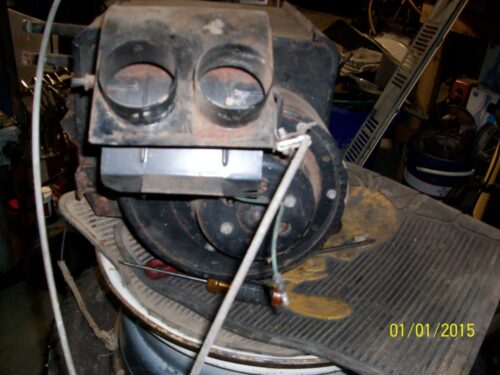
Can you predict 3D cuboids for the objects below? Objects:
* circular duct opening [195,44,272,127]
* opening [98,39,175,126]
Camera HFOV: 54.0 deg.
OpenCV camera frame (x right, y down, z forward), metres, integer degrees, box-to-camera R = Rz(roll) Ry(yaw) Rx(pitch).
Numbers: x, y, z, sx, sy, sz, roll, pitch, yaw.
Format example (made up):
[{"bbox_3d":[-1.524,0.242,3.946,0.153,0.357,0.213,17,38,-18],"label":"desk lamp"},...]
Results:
[{"bbox_3d":[-0.018,-0.114,0.550,0.084,0.035,0.084,2,68,-2],"label":"circular duct opening"},{"bbox_3d":[-0.124,-0.117,0.550,0.084,0.035,0.084,2,68,-2],"label":"opening"}]

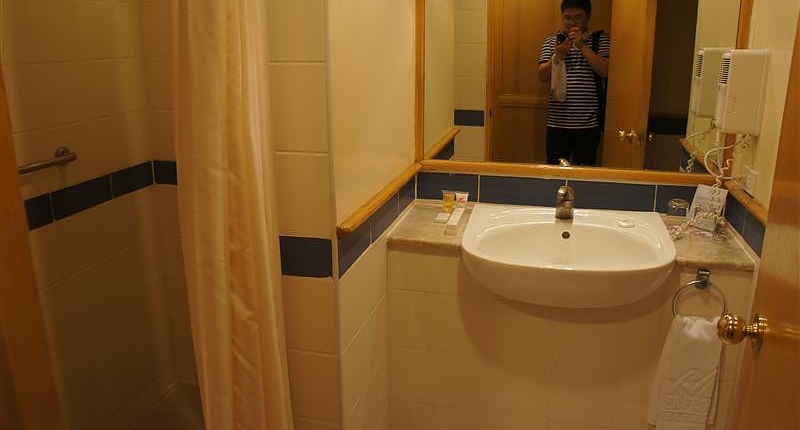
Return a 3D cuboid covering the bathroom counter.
[{"bbox_3d":[0.500,0.057,1.901,1.016,0.039,0.452,3,16,14],"label":"bathroom counter"}]

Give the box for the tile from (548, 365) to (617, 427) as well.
[{"bbox_3d":[0.559,0.556,1.855,0.190,0.200,0.014,3,16,14],"label":"tile"}]

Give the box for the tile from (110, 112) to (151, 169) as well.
[{"bbox_3d":[-1.026,-0.289,2.296,0.012,0.200,0.209,3,17,14],"label":"tile"}]

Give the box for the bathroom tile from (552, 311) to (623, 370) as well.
[{"bbox_3d":[0.558,0.363,1.800,0.190,0.200,0.014,3,16,14],"label":"bathroom tile"}]

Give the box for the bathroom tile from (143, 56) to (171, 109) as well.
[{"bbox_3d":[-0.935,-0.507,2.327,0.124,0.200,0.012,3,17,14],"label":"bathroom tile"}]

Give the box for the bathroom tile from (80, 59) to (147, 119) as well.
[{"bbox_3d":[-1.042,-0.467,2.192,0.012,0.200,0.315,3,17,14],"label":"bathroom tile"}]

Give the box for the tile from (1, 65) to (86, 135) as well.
[{"bbox_3d":[-1.119,-0.384,1.906,0.012,0.200,0.300,3,17,14],"label":"tile"}]

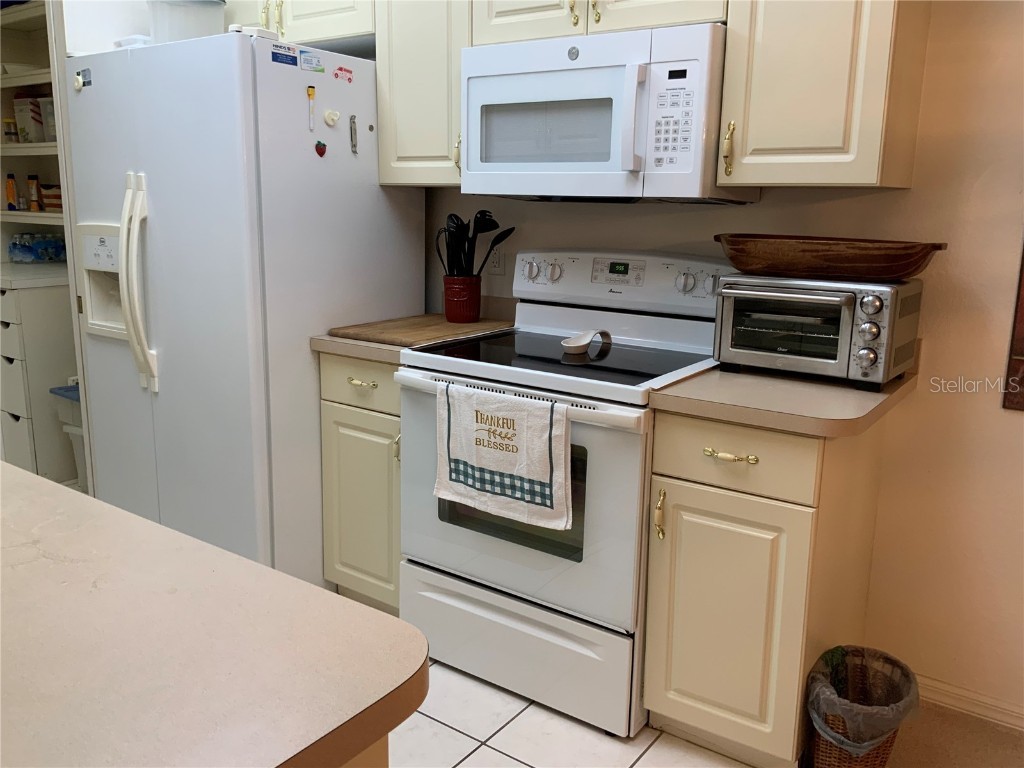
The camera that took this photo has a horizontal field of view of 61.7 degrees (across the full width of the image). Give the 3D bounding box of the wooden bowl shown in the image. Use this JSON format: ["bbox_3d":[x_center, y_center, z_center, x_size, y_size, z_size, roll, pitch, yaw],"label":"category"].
[{"bbox_3d":[0.793,-0.323,2.200,0.578,0.104,0.310,9,14,34],"label":"wooden bowl"}]

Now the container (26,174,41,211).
[{"bbox_3d":[-2.500,-0.993,4.475,0.060,0.185,0.060,9,15,34],"label":"container"}]

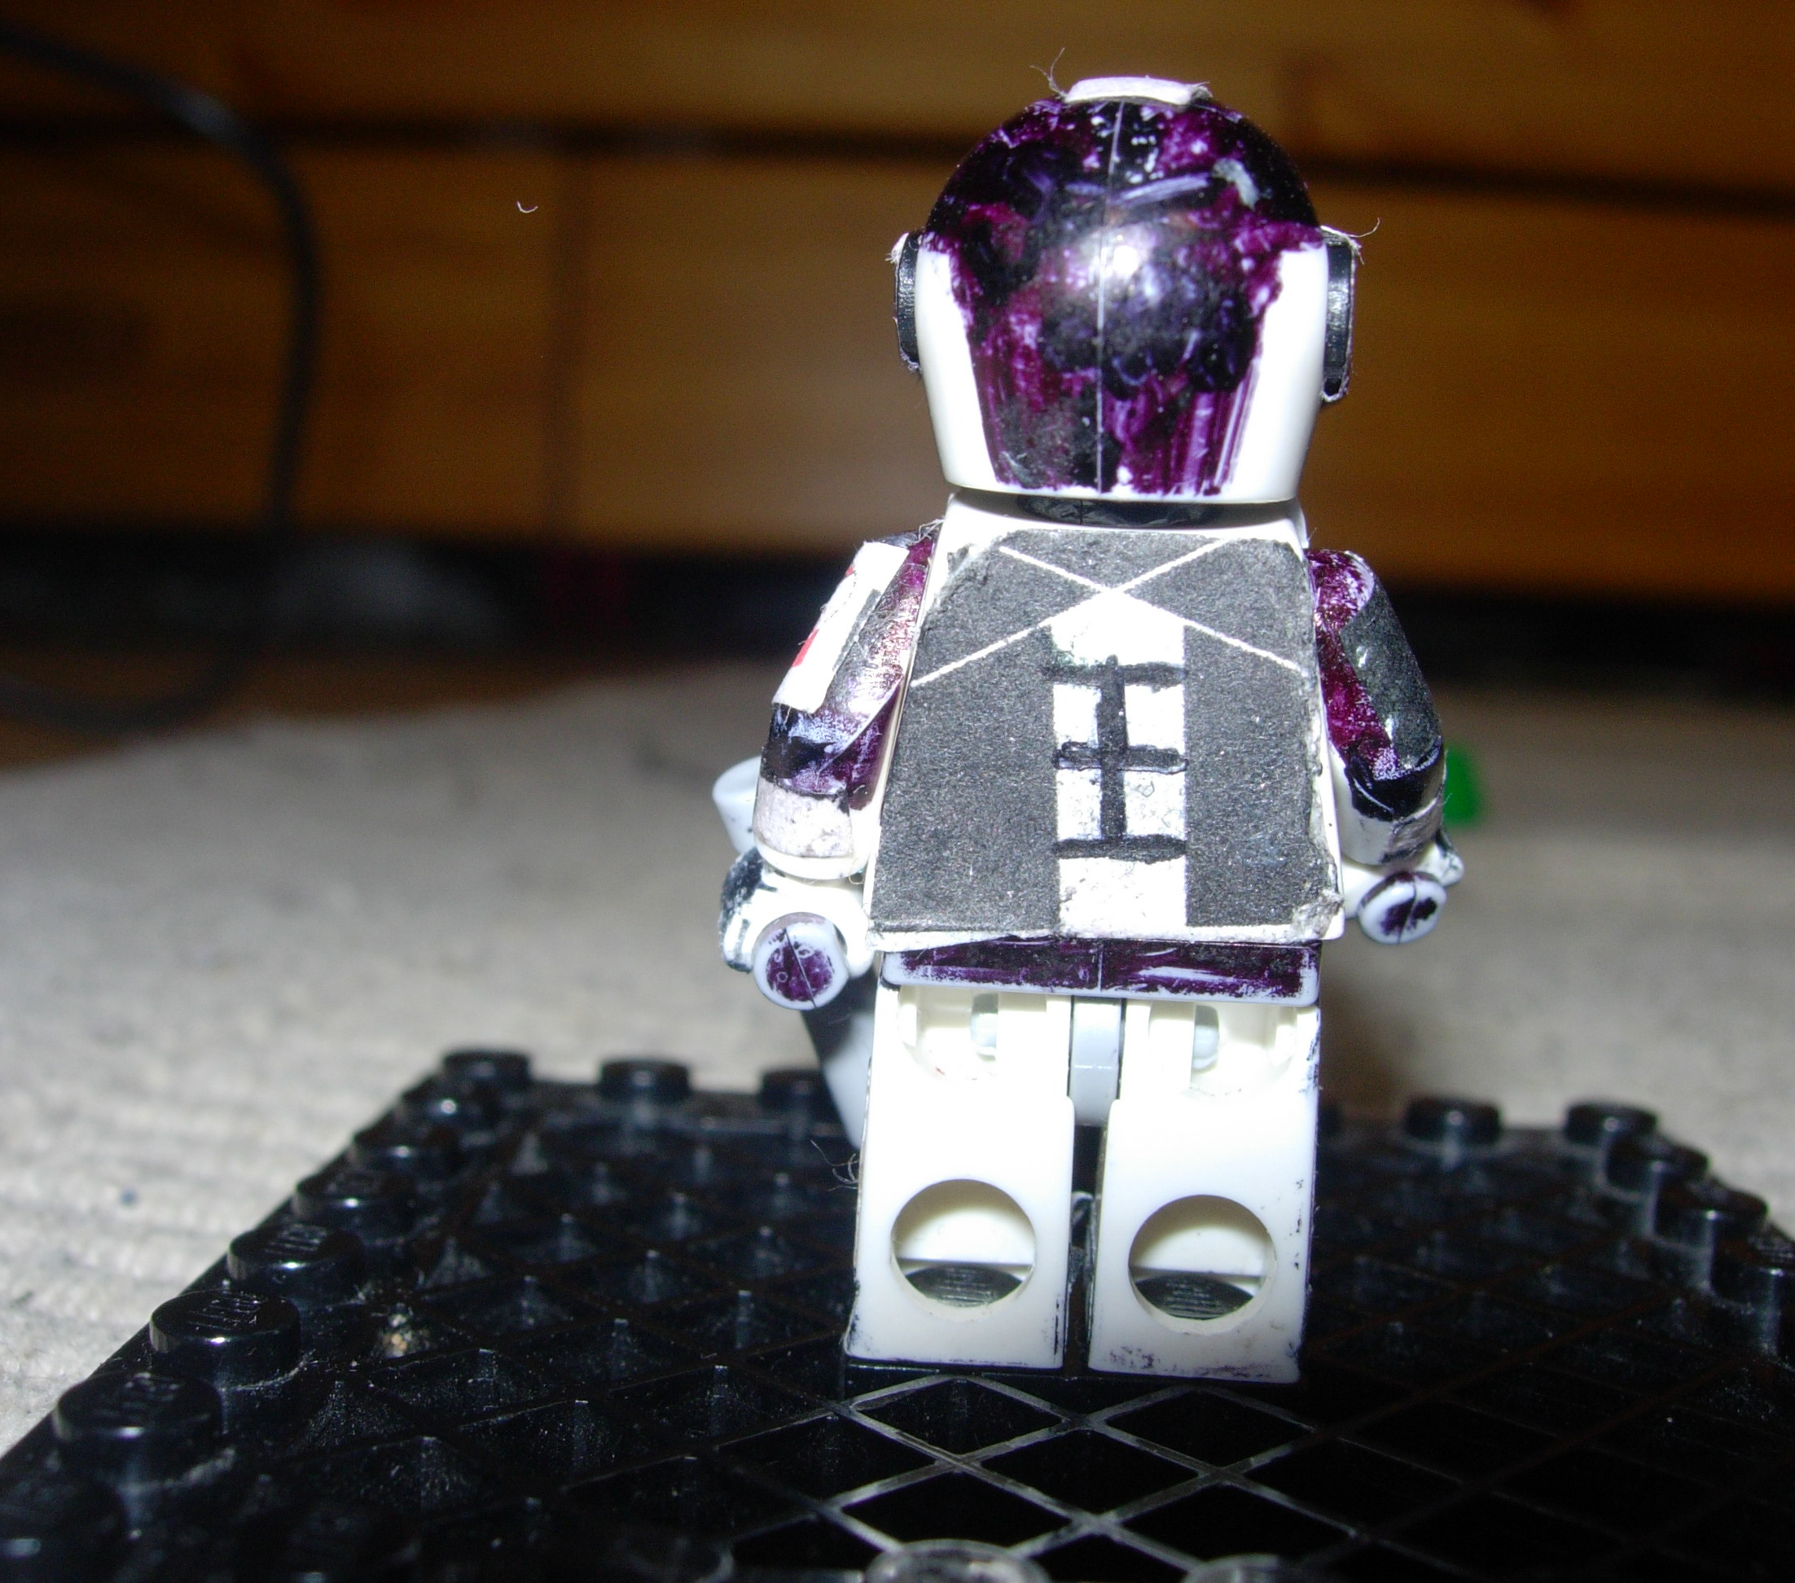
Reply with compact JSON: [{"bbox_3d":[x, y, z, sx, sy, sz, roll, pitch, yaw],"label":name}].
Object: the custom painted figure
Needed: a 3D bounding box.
[{"bbox_3d":[0.007,-0.003,0.084,0.027,0.045,0.015,2,6,2],"label":"custom painted figure"}]

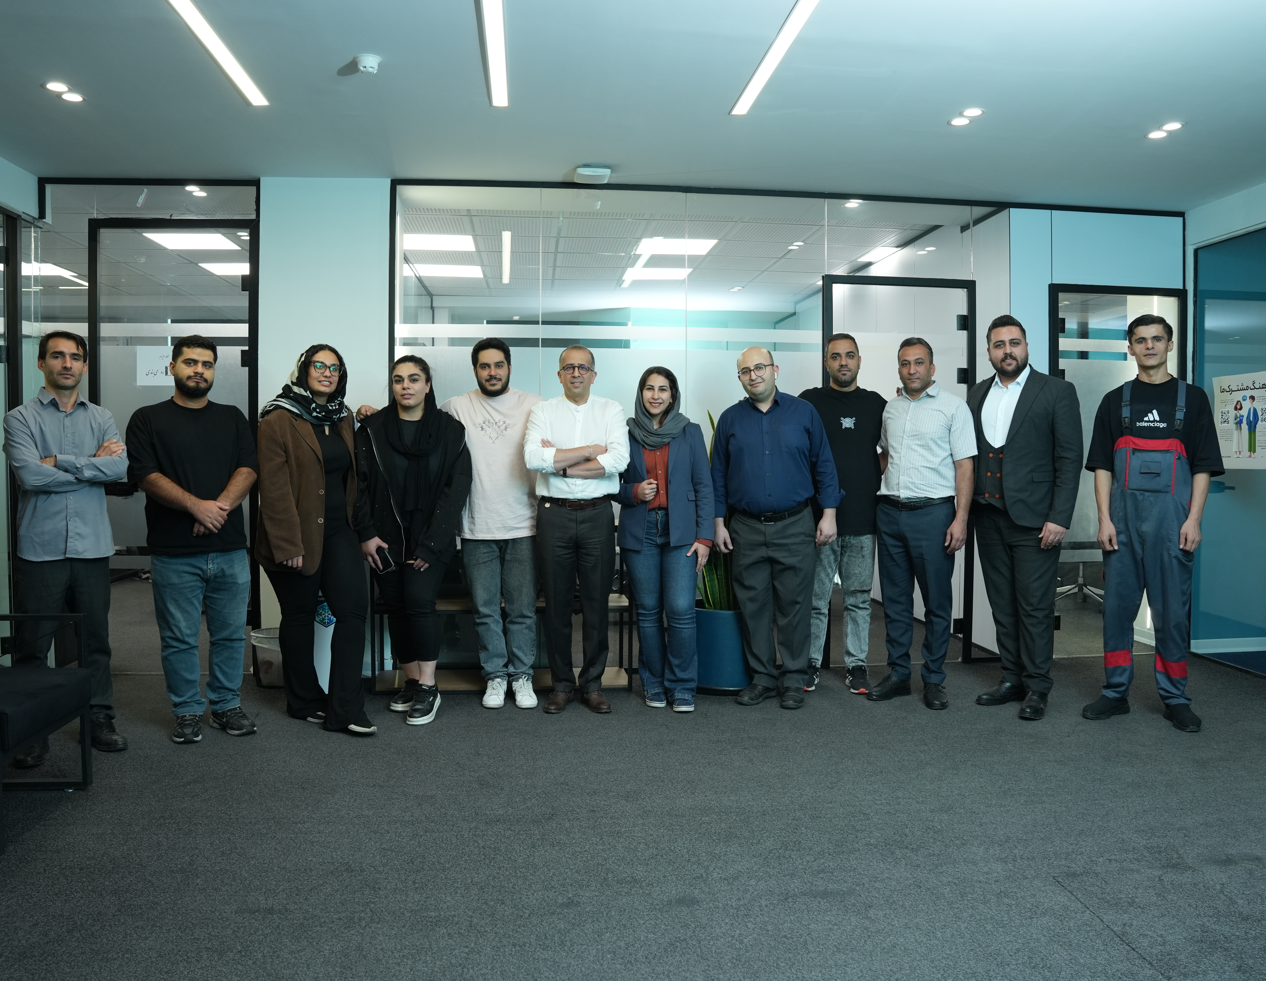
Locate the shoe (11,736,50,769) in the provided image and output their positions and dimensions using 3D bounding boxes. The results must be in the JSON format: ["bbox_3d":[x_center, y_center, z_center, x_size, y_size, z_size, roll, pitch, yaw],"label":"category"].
[{"bbox_3d":[-2.360,0.991,3.825,0.105,0.110,0.290,0,2,-14],"label":"shoe"}]

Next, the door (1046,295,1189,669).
[{"bbox_3d":[2.860,-0.102,5.816,0.890,2.200,0.070,0,2,-6],"label":"door"}]

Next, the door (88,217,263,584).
[{"bbox_3d":[-2.455,-0.227,5.273,0.890,2.450,0.070,0,2,-6],"label":"door"}]

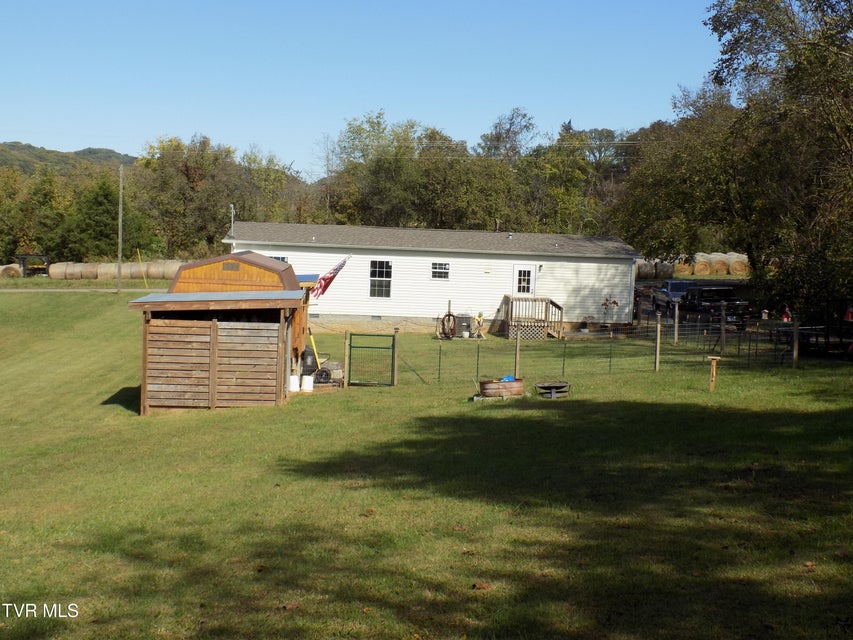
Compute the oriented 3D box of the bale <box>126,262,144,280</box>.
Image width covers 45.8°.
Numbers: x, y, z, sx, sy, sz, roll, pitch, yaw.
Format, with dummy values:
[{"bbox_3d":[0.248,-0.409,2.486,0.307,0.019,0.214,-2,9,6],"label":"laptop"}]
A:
[{"bbox_3d":[-22.424,-3.782,78.000,1.270,1.280,1.280,2,4,-5],"label":"bale"}]

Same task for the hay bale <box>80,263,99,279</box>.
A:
[{"bbox_3d":[-29.304,-4.285,88.000,1.420,1.420,1.420,2,0,-3],"label":"hay bale"}]

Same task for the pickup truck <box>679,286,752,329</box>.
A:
[{"bbox_3d":[13.500,-0.470,47.600,1.950,1.920,5.600,2,0,-2],"label":"pickup truck"}]

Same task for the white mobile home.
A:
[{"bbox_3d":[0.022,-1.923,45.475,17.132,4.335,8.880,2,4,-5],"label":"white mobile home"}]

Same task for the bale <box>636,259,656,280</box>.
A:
[{"bbox_3d":[16.802,-3.795,77.000,1.250,1.420,1.400,2,4,-5],"label":"bale"}]

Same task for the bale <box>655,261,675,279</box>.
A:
[{"bbox_3d":[20.062,-4.206,85.000,1.400,1.450,1.450,2,0,-6],"label":"bale"}]

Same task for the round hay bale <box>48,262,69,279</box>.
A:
[{"bbox_3d":[-28.444,-3.782,78.000,1.270,1.280,1.280,2,4,-5],"label":"round hay bale"}]

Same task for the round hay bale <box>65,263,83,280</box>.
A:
[{"bbox_3d":[-30.698,-4.241,88.000,1.420,1.420,1.420,2,0,-3],"label":"round hay bale"}]

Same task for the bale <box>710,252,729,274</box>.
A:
[{"bbox_3d":[22.907,-4.222,79.000,1.320,1.320,1.300,3,4,11],"label":"bale"}]

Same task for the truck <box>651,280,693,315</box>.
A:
[{"bbox_3d":[14.502,-1.305,57.839,2.000,1.880,5.700,2,4,2],"label":"truck"}]

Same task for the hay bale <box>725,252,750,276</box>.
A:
[{"bbox_3d":[24.315,-4.172,78.500,1.400,1.380,1.300,3,4,11],"label":"hay bale"}]

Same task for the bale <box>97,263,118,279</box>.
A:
[{"bbox_3d":[-24.662,-3.782,78.000,1.350,1.280,1.280,2,4,-5],"label":"bale"}]

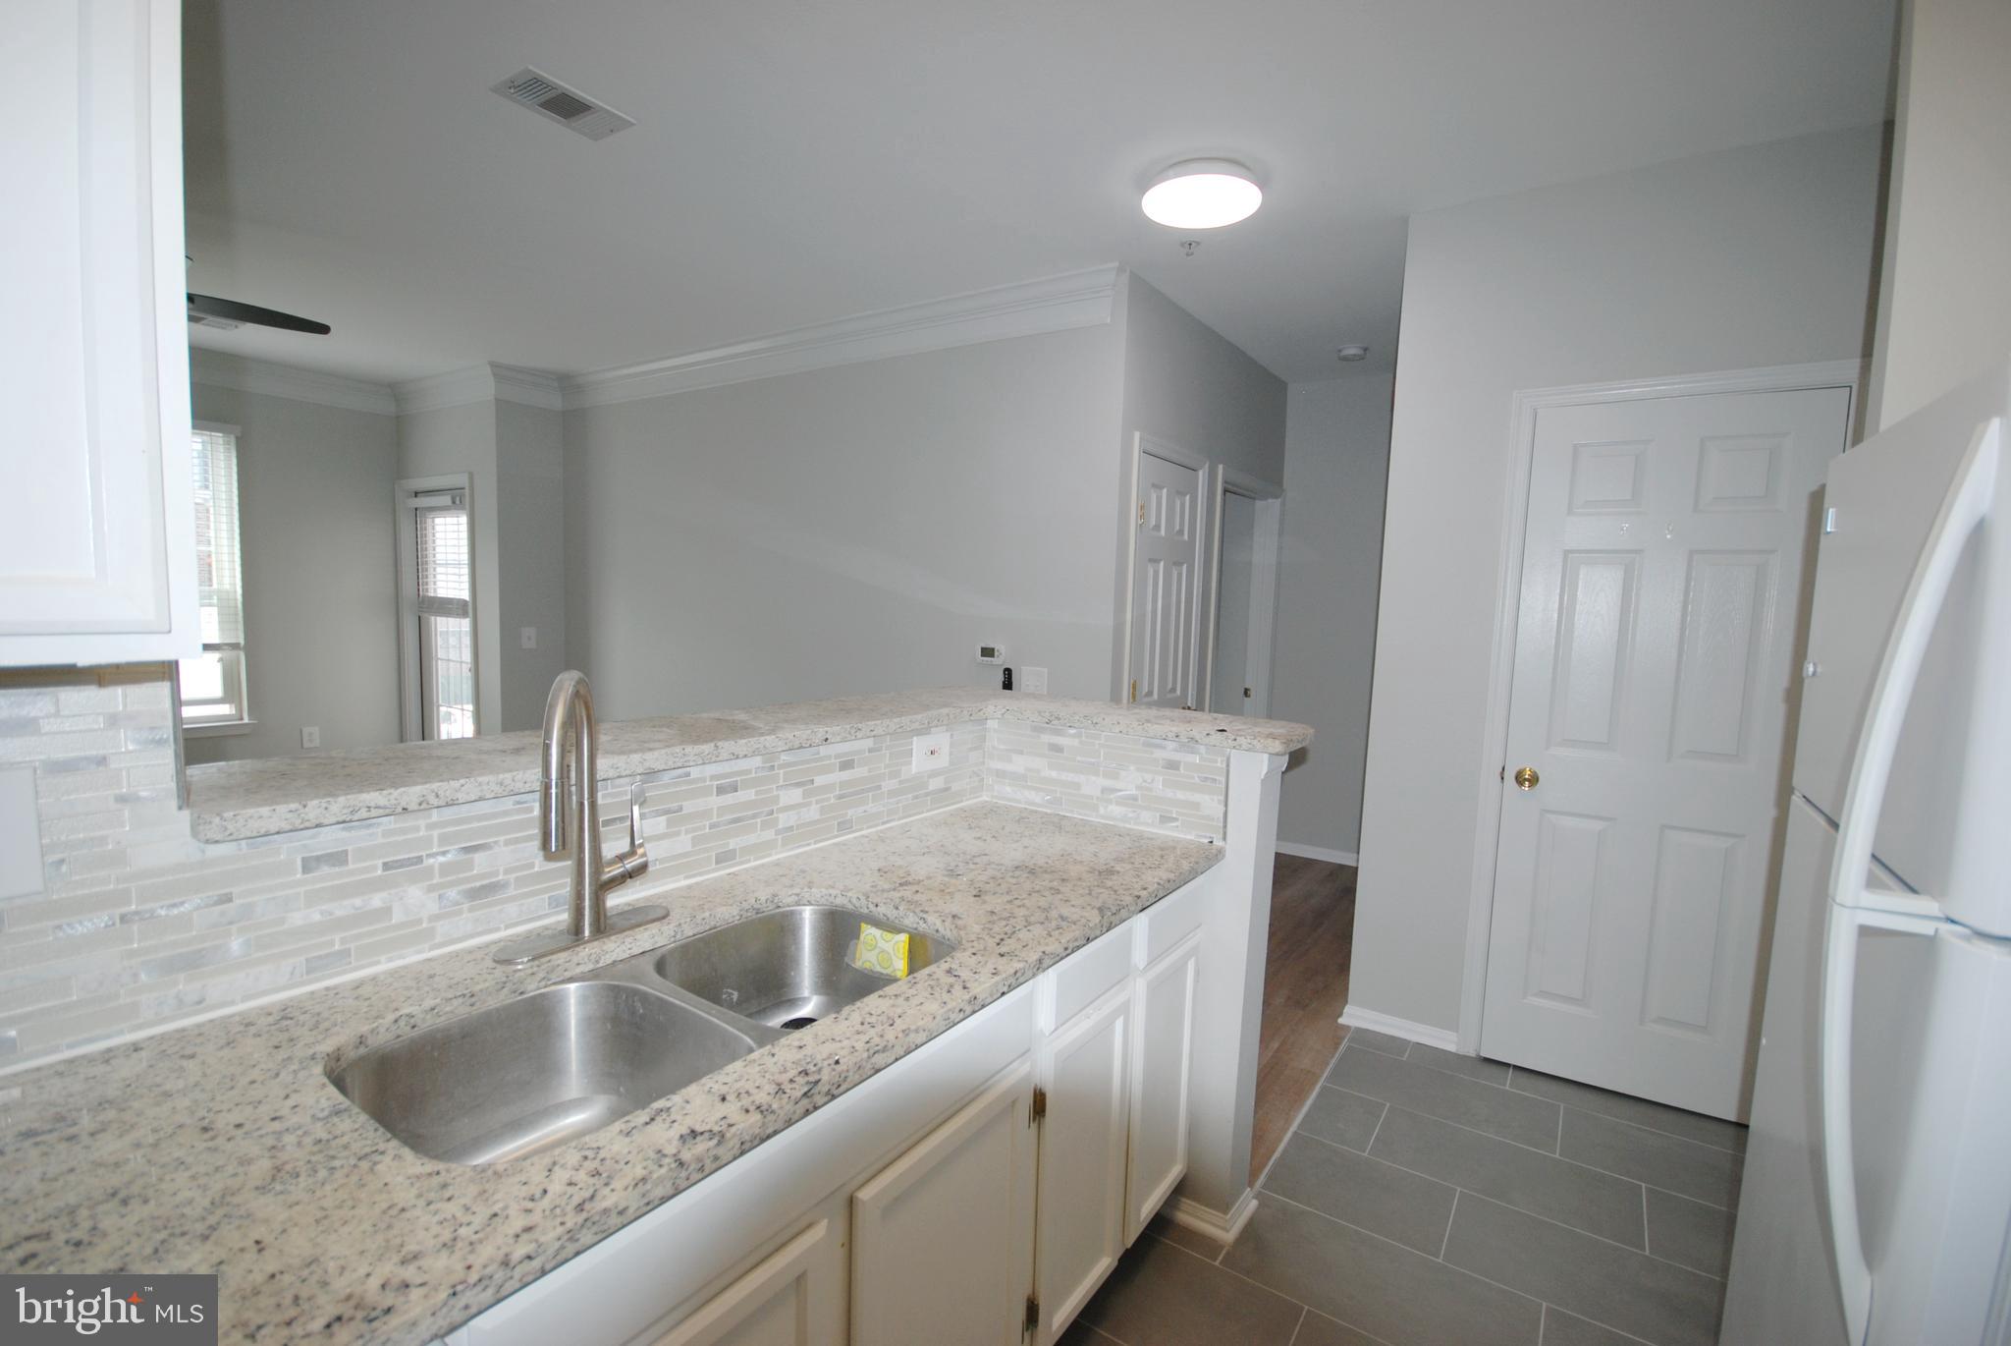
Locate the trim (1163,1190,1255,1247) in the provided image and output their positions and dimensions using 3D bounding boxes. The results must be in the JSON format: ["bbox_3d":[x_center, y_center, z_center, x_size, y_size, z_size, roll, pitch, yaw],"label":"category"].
[{"bbox_3d":[0.497,1.252,2.016,0.170,0.065,0.165,5,6,35],"label":"trim"}]

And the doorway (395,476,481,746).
[{"bbox_3d":[-3.812,-0.235,5.711,1.040,2.130,0.130,5,6,32],"label":"doorway"}]

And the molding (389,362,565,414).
[{"bbox_3d":[-3.471,-1.803,5.474,1.360,0.170,0.460,5,6,32],"label":"molding"}]

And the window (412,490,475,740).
[{"bbox_3d":[-3.793,-0.271,5.726,0.880,1.880,0.070,5,6,32],"label":"window"}]

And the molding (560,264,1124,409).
[{"bbox_3d":[-1.176,-1.625,4.276,3.850,0.170,0.105,5,6,31],"label":"molding"}]

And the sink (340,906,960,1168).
[{"bbox_3d":[-0.402,0.531,1.121,0.405,0.205,0.765,5,6,35],"label":"sink"}]

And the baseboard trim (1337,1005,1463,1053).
[{"bbox_3d":[1.339,1.206,2.864,0.380,0.072,0.022,5,6,32],"label":"baseboard trim"}]

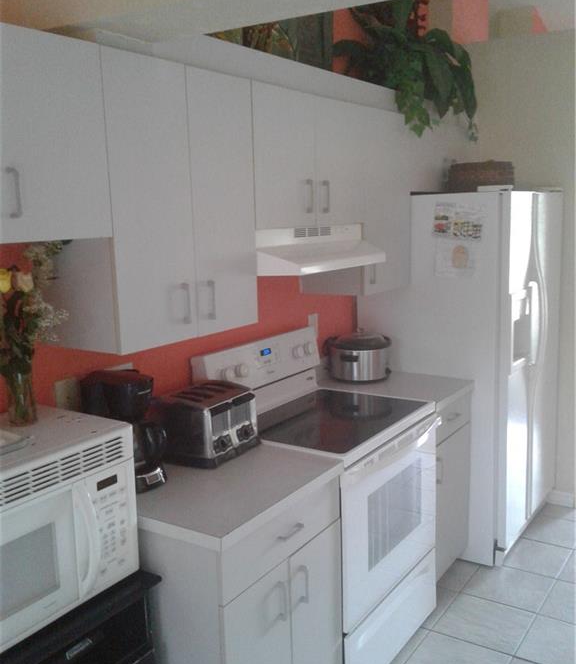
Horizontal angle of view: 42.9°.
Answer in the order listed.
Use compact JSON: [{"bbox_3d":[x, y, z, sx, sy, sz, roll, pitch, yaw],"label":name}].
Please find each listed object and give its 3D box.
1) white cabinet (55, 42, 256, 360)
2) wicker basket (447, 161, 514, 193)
[{"bbox_3d":[-0.400,-0.373,2.153,0.305,0.761,0.616,5,11,32],"label":"white cabinet"},{"bbox_3d":[0.902,-0.730,3.458,0.310,0.135,0.310,5,11,32],"label":"wicker basket"}]

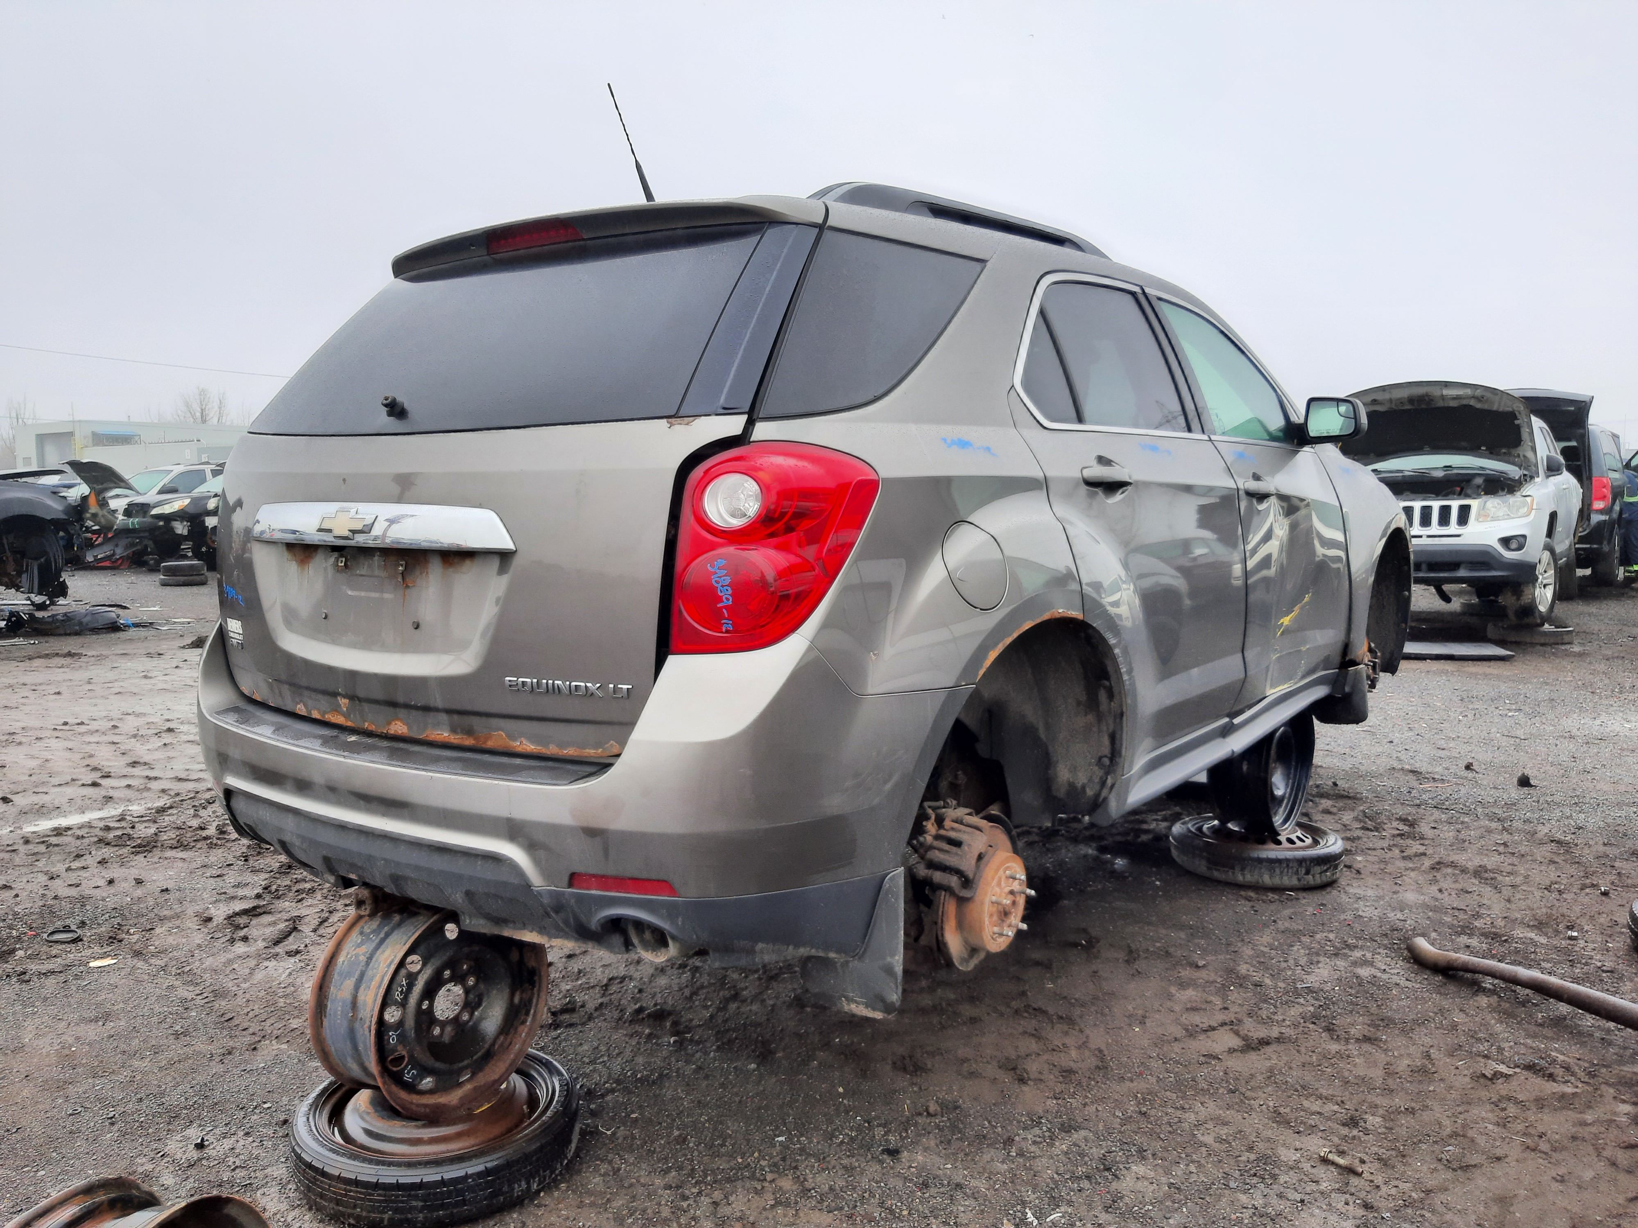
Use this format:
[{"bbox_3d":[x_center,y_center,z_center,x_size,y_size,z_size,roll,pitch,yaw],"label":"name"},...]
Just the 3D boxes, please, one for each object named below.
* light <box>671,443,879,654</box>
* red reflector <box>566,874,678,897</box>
[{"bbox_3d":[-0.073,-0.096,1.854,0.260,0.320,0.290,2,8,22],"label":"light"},{"bbox_3d":[-0.276,0.390,1.761,0.178,0.026,0.020,2,8,22],"label":"red reflector"}]

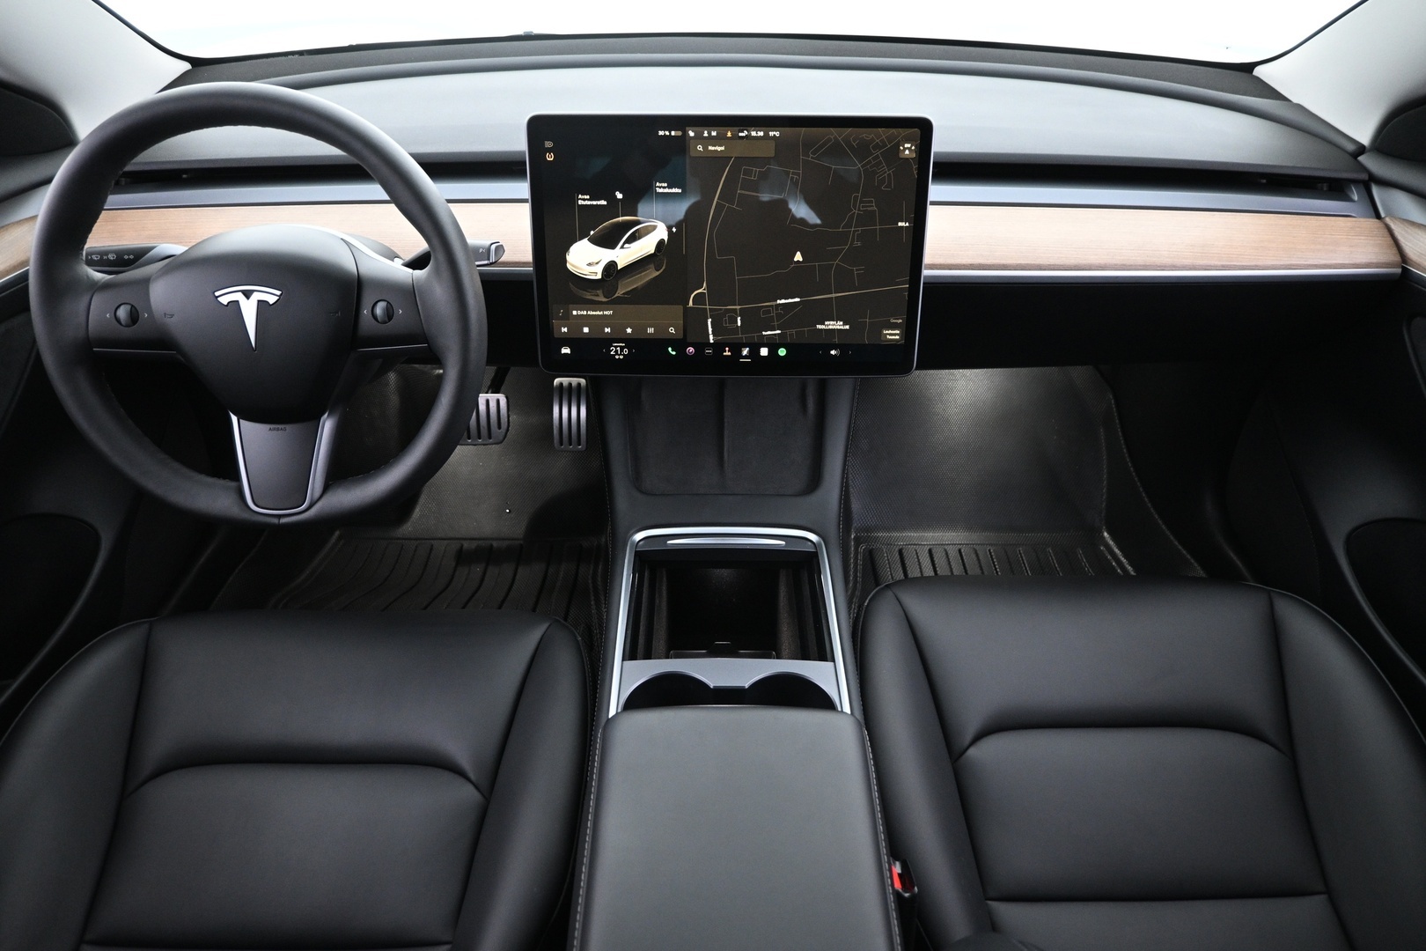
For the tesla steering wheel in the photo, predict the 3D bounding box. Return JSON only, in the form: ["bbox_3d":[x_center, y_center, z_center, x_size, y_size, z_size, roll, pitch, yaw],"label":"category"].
[{"bbox_3d":[-0.364,-0.130,0.782,0.367,0.360,0.095,0,16,0],"label":"tesla steering wheel"}]

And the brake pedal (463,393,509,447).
[{"bbox_3d":[-0.353,-0.085,1.440,0.090,0.080,0.030,0,6,0],"label":"brake pedal"}]

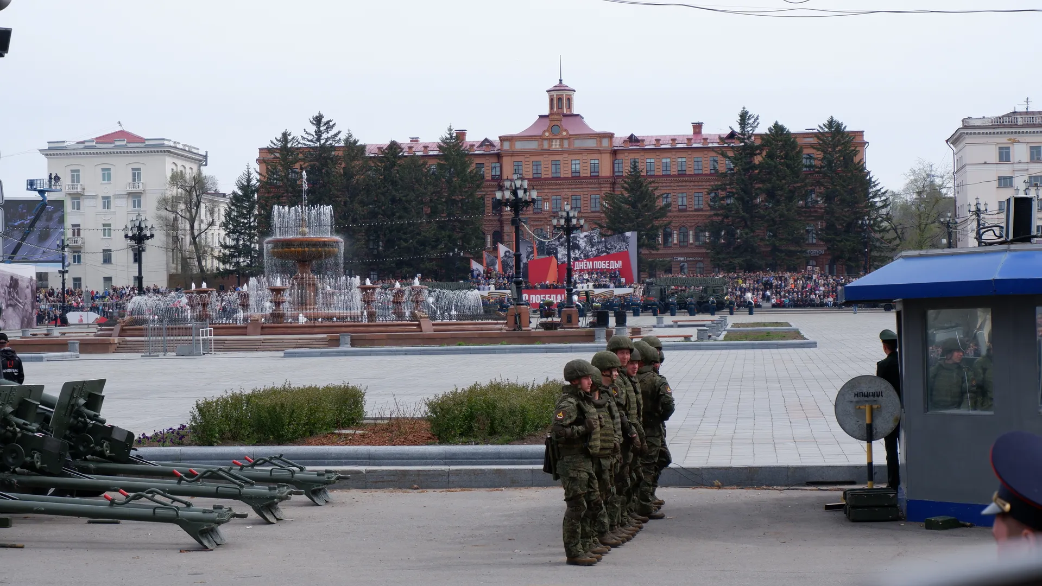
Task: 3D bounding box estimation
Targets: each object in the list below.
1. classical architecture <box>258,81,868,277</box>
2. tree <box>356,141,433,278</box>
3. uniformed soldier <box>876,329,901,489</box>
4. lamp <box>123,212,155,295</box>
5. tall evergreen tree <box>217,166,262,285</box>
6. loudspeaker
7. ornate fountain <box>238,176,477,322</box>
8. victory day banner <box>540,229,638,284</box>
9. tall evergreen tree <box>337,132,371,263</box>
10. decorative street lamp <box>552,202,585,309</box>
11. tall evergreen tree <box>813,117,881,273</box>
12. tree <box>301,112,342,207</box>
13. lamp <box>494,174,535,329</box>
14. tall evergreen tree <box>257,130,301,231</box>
[{"bbox_3d":[5.800,-14.200,259.000,81.300,28.200,18.500,-1,0,7],"label":"classical architecture"},{"bbox_3d":[-15.900,-9.900,236.000,9.300,18.300,9.000,-1,0,7],"label":"tree"},{"bbox_3d":[4.400,1.380,22.300,0.550,1.890,0.360,-1,0,-32],"label":"uniformed soldier"},{"bbox_3d":[-22.406,-1.173,110.500,1.900,7.250,1.900,-1,-1,7],"label":"lamp"},{"bbox_3d":[-35.000,-8.160,237.000,6.400,16.000,6.400,-1,0,7],"label":"tall evergreen tree"},{"bbox_3d":[5.143,-0.757,19.300,0.290,0.480,0.300,-1,-1,5],"label":"loudspeaker"},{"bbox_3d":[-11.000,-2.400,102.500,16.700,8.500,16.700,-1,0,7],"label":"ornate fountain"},{"bbox_3d":[7.525,-3.965,208.000,10.900,6.200,0.500,-1,-1,7],"label":"victory day banner"},{"bbox_3d":[-20.628,-8.520,230.000,5.600,22.800,5.600,-1,-1,7],"label":"tall evergreen tree"},{"bbox_3d":[2.890,-2.220,115.000,1.970,6.650,1.970,-1,0,7],"label":"decorative street lamp"},{"bbox_3d":[39.900,-11.300,230.000,8.100,20.500,8.100,-1,0,7],"label":"tall evergreen tree"},{"bbox_3d":[-24.315,-9.716,230.000,6.200,25.000,6.200,-1,-1,7],"label":"tree"},{"bbox_3d":[-0.157,-1.874,86.500,1.920,7.250,1.920,-1,-1,7],"label":"lamp"},{"bbox_3d":[-29.248,-8.570,230.000,6.200,22.800,6.200,-1,-1,7],"label":"tall evergreen tree"}]

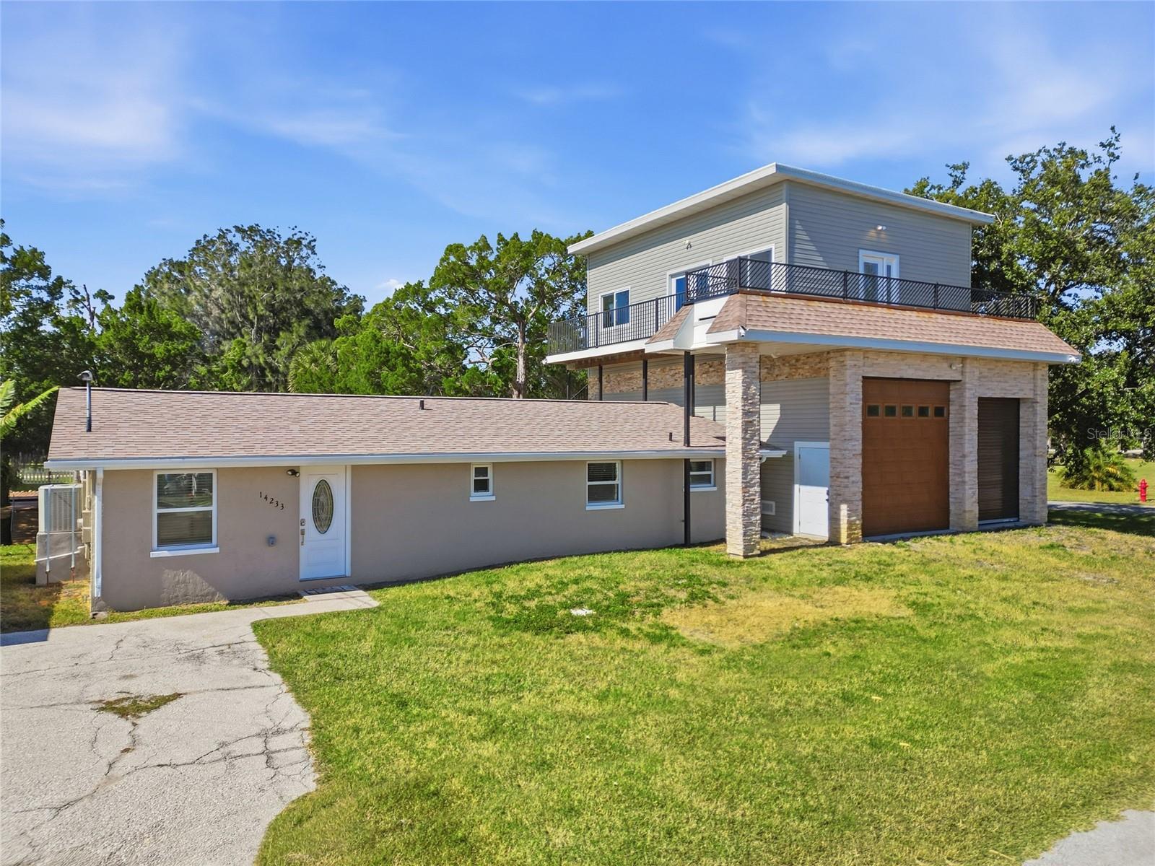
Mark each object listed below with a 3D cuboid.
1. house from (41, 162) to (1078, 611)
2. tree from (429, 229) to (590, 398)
[{"bbox_3d":[0.175,-1.735,20.608,22.600,9.030,12.300,0,0,-29],"label":"house"},{"bbox_3d":[-2.762,-3.538,38.000,8.400,12.280,8.200,0,0,-29],"label":"tree"}]

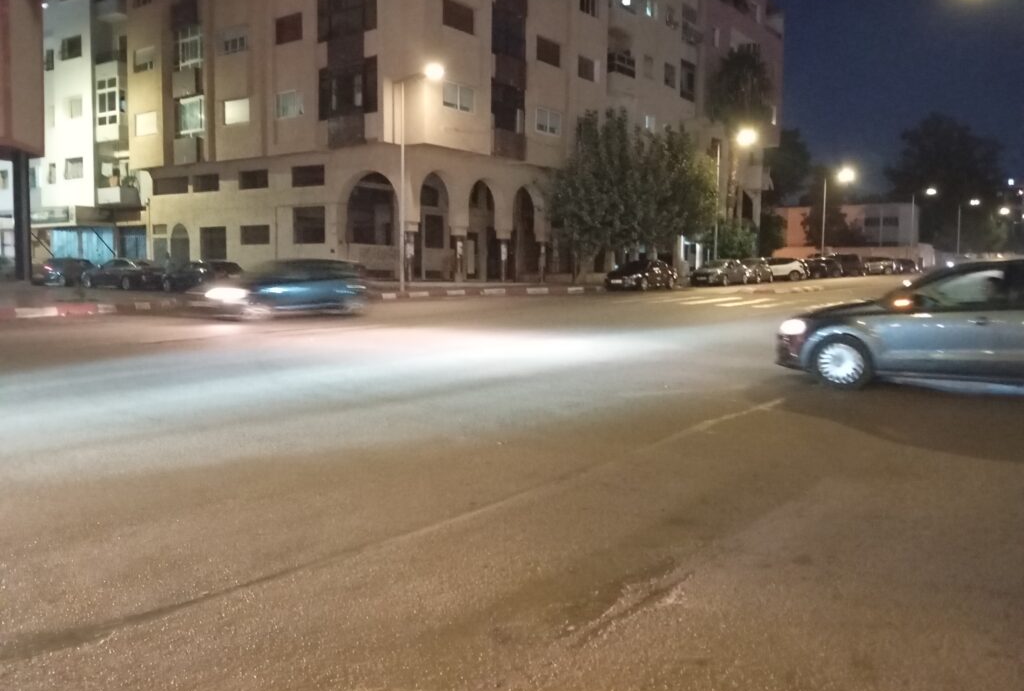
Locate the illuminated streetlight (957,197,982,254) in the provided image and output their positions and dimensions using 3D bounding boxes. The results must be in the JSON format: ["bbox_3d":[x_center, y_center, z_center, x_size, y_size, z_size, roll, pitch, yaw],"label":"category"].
[{"bbox_3d":[61.446,-14.842,111.500,2.500,8.900,0.350,5,7,39],"label":"illuminated streetlight"}]

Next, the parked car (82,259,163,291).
[{"bbox_3d":[-18.040,-3.308,38.800,4.450,1.420,1.800,3,6,27],"label":"parked car"}]

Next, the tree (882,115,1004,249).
[{"bbox_3d":[53.418,-18.564,101.028,14.500,18.694,14.000,5,7,36],"label":"tree"}]

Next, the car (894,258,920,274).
[{"bbox_3d":[40.970,-8.233,86.000,1.780,1.480,4.200,5,7,39],"label":"car"}]

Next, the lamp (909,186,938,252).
[{"bbox_3d":[45.953,-12.800,92.500,2.400,8.900,0.350,5,7,39],"label":"lamp"}]

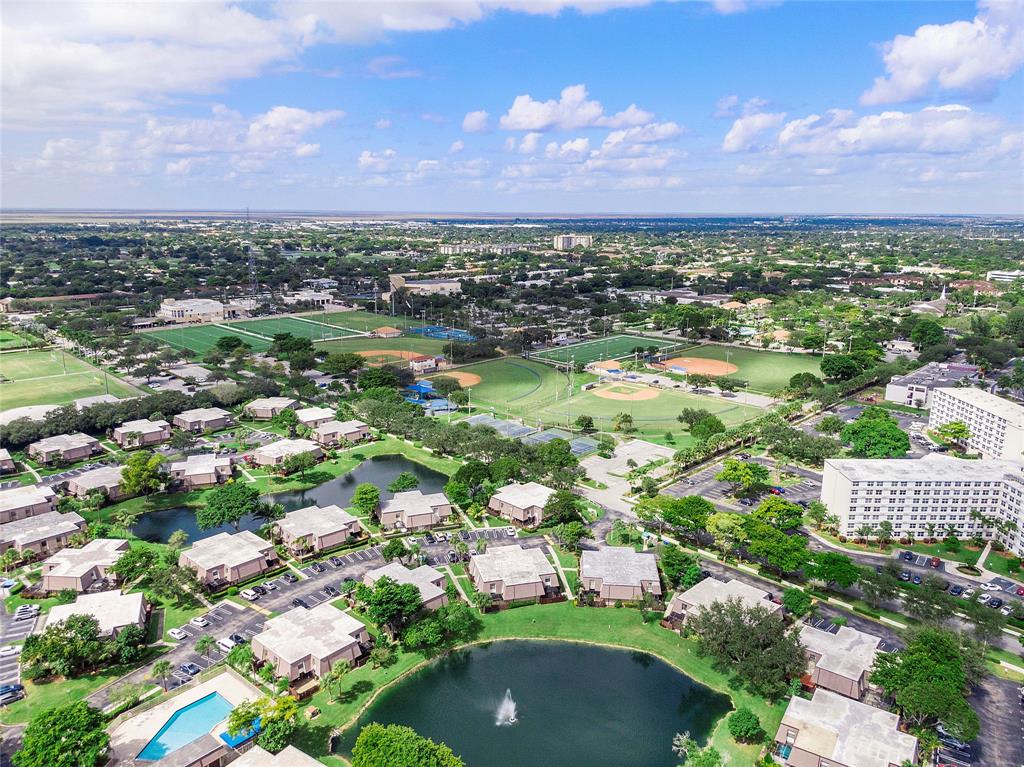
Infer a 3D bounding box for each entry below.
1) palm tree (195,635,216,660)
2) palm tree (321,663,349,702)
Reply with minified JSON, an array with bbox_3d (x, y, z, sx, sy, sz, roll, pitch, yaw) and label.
[{"bbox_3d":[-65.894,58.086,153.391,4.800,7.300,4.800,0,14,0],"label":"palm tree"},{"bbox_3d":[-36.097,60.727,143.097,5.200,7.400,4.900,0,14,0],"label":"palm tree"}]

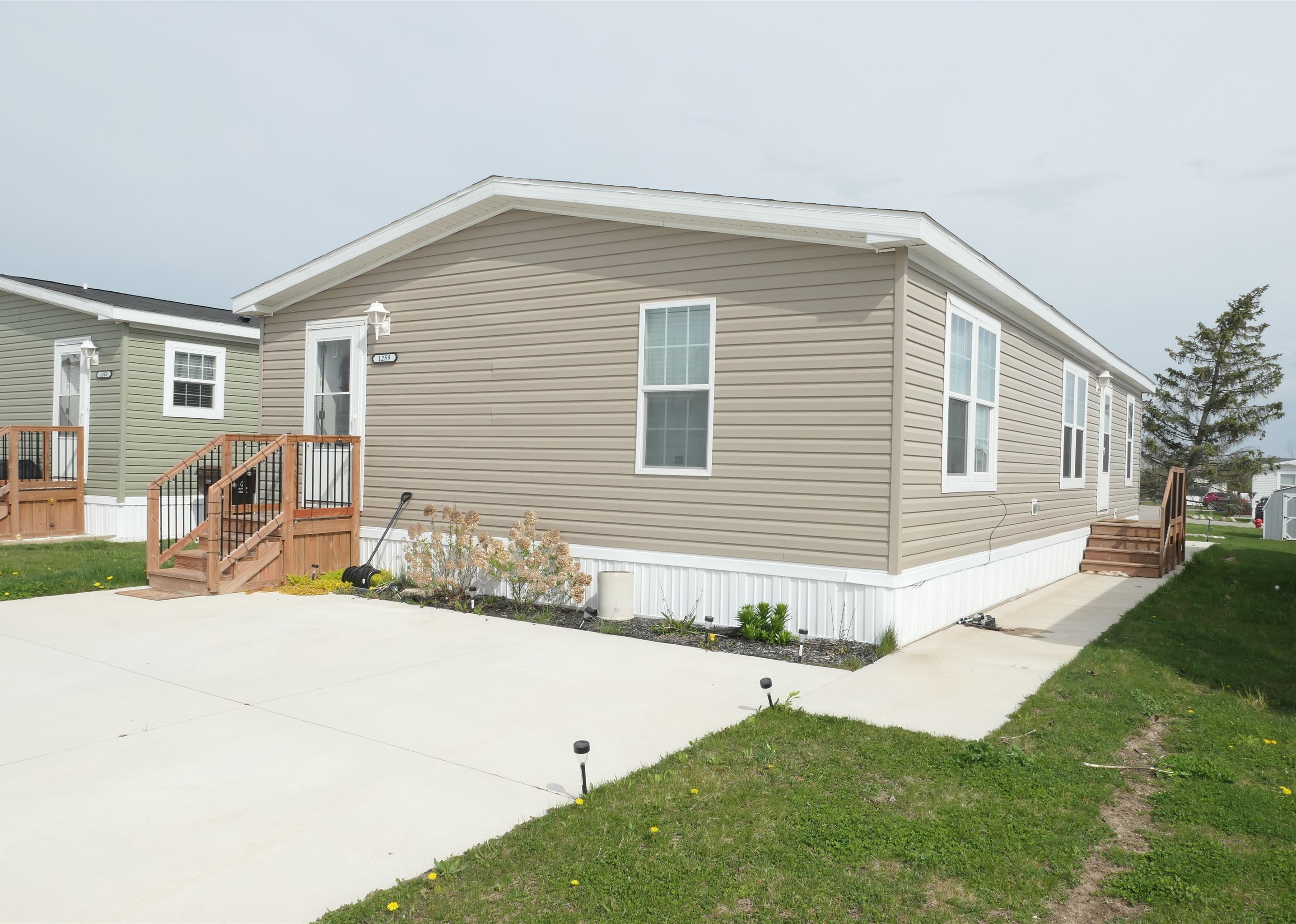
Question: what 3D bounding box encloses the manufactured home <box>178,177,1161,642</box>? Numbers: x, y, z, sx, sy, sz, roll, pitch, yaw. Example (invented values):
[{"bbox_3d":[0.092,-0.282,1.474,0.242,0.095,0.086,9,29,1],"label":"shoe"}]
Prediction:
[{"bbox_3d":[2.559,-0.593,15.252,8.781,4.138,14.949,2,0,35],"label":"manufactured home"}]

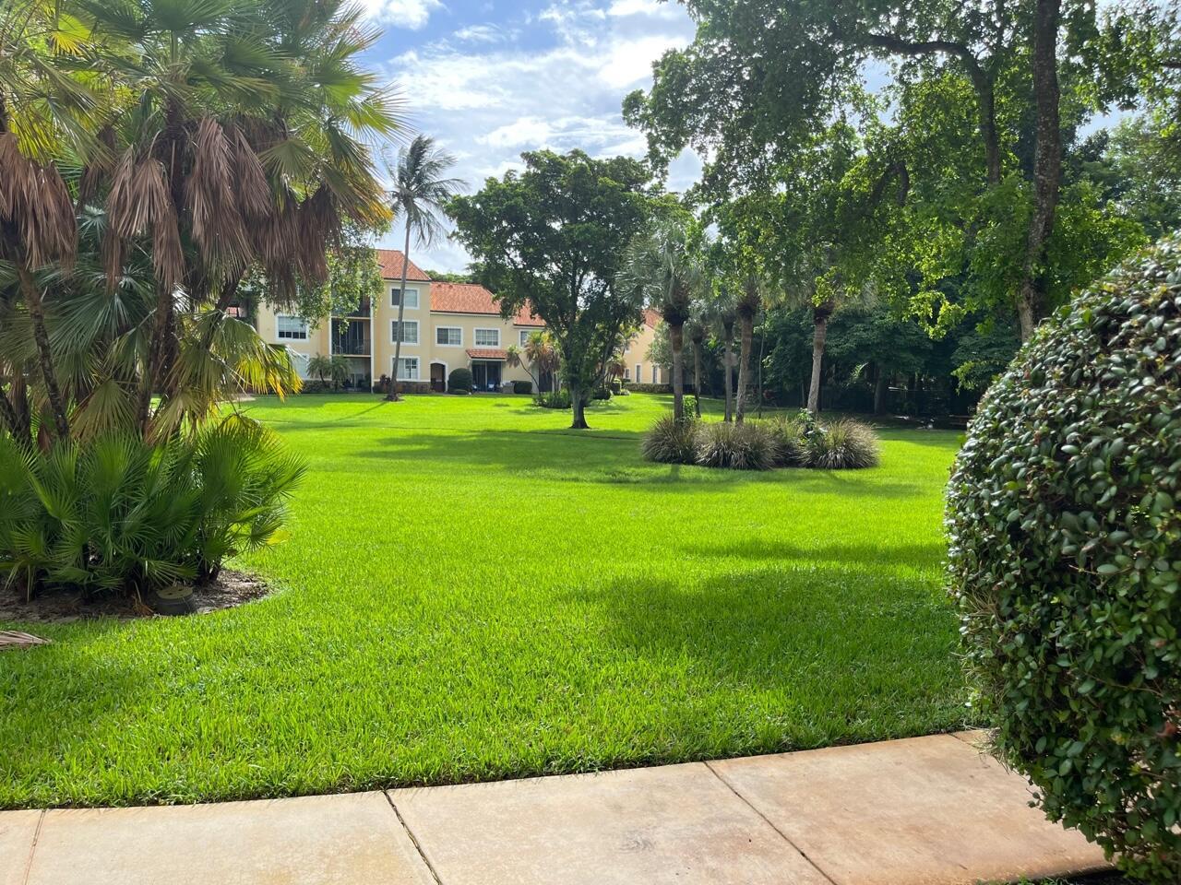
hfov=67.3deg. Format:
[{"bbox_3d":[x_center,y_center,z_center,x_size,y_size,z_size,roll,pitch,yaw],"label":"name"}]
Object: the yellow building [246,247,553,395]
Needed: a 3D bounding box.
[{"bbox_3d":[-15.600,-9.600,72.000,23.000,11.300,11.500,-1,4,-21],"label":"yellow building"}]

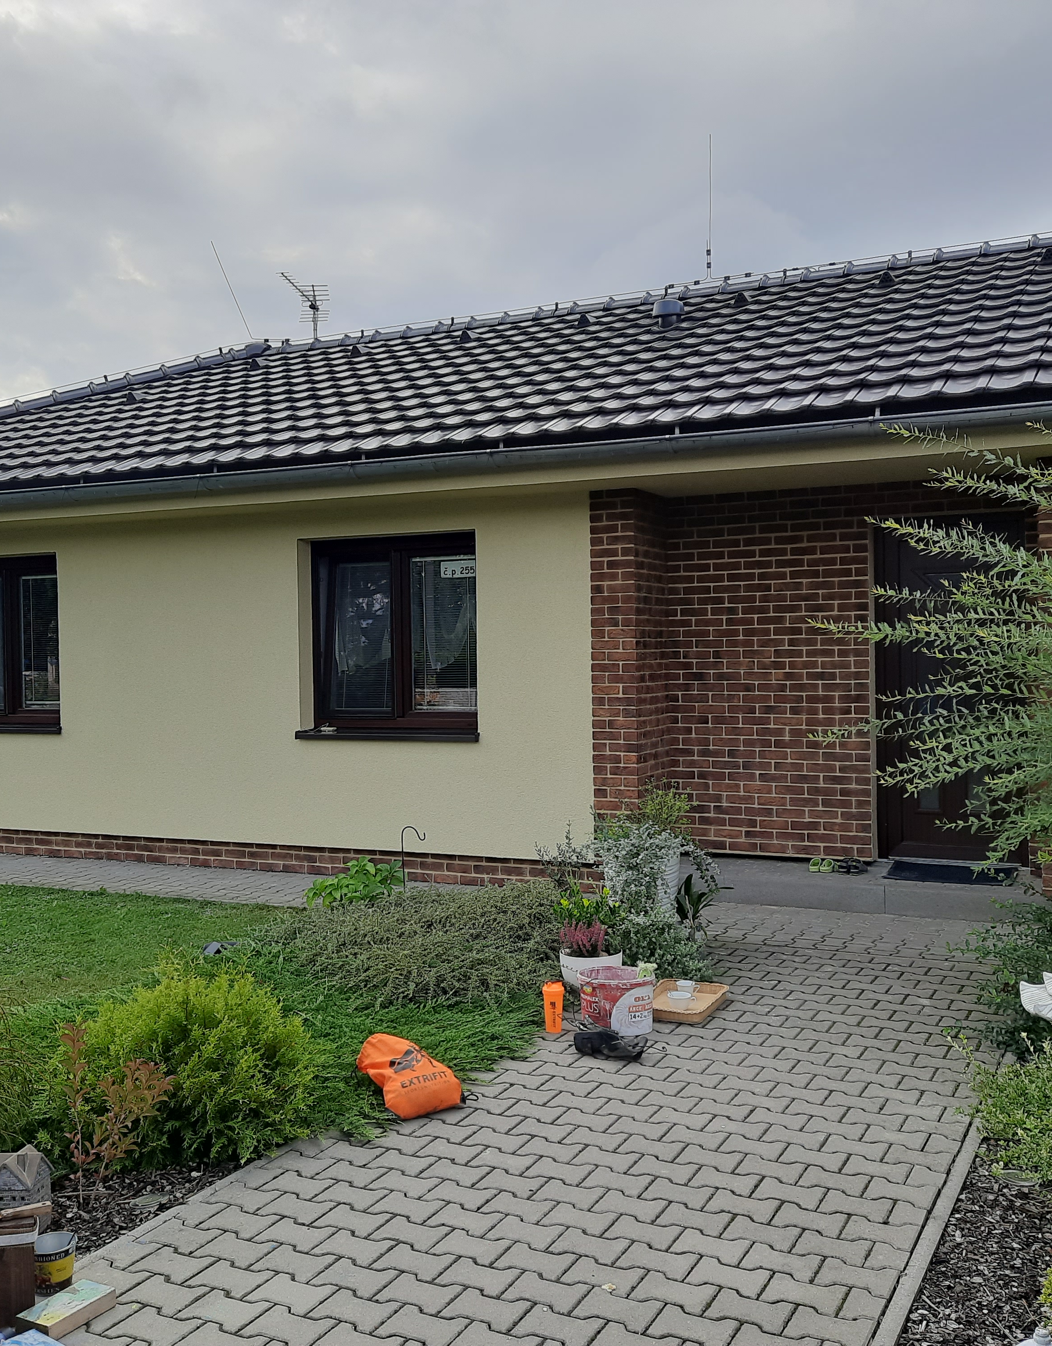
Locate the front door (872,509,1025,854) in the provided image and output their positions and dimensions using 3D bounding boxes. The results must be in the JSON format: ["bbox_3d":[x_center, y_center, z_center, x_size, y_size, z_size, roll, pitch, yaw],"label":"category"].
[{"bbox_3d":[2.829,0.110,8.649,0.979,2.323,0.100,0,1,24],"label":"front door"}]

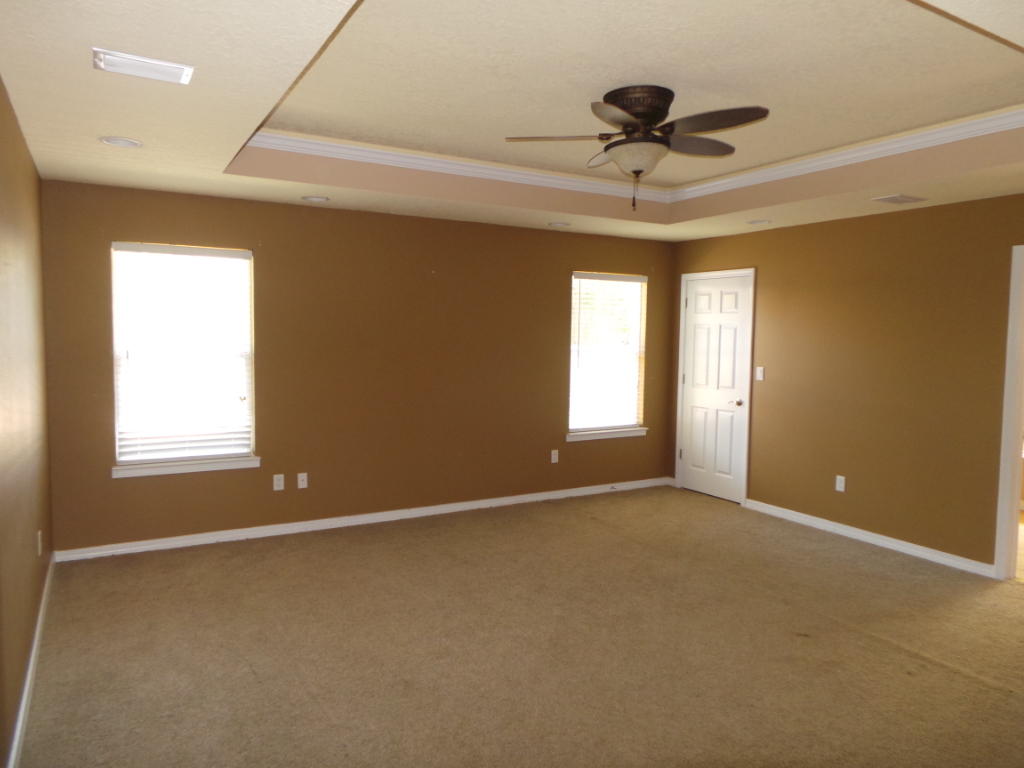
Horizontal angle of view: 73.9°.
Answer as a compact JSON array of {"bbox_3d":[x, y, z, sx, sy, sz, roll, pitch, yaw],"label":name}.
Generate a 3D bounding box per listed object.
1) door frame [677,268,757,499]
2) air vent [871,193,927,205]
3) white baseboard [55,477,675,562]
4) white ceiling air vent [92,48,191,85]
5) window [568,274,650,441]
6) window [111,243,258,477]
[{"bbox_3d":[1.898,0.019,6.424,0.070,2.115,0.876,-2,5,-31],"label":"door frame"},{"bbox_3d":[2.555,-1.203,4.481,0.315,0.020,0.205,-2,5,-31],"label":"air vent"},{"bbox_3d":[-0.679,1.052,5.682,5.220,0.080,0.018,-2,5,-31],"label":"white baseboard"},{"bbox_3d":[-1.311,-1.116,2.420,0.307,0.020,0.195,-2,5,-31],"label":"white ceiling air vent"},{"bbox_3d":[0.928,-0.305,6.566,0.910,1.490,0.060,-2,5,-31],"label":"window"},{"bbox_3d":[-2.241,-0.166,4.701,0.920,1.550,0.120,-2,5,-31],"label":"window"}]

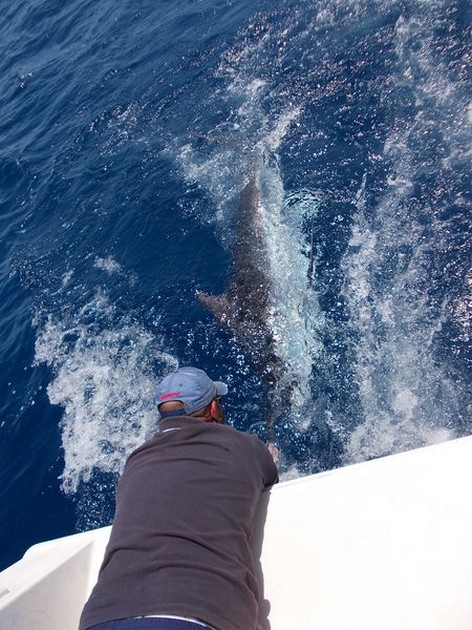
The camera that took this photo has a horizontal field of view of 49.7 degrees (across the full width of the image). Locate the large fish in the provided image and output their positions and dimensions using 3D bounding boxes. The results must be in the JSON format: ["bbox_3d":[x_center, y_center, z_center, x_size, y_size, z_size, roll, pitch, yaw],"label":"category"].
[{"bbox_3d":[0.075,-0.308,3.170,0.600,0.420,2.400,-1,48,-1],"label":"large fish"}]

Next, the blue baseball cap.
[{"bbox_3d":[-0.142,0.210,1.579,0.180,0.130,0.275,-8,16,26],"label":"blue baseball cap"}]

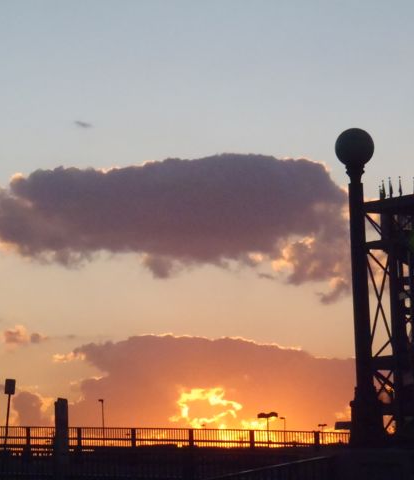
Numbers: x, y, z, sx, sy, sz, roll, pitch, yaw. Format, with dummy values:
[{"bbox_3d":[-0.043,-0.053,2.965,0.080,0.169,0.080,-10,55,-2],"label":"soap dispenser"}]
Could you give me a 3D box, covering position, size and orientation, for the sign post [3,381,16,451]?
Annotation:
[{"bbox_3d":[-6.365,5.660,83.000,0.340,2.500,0.090,5,-5,0],"label":"sign post"}]

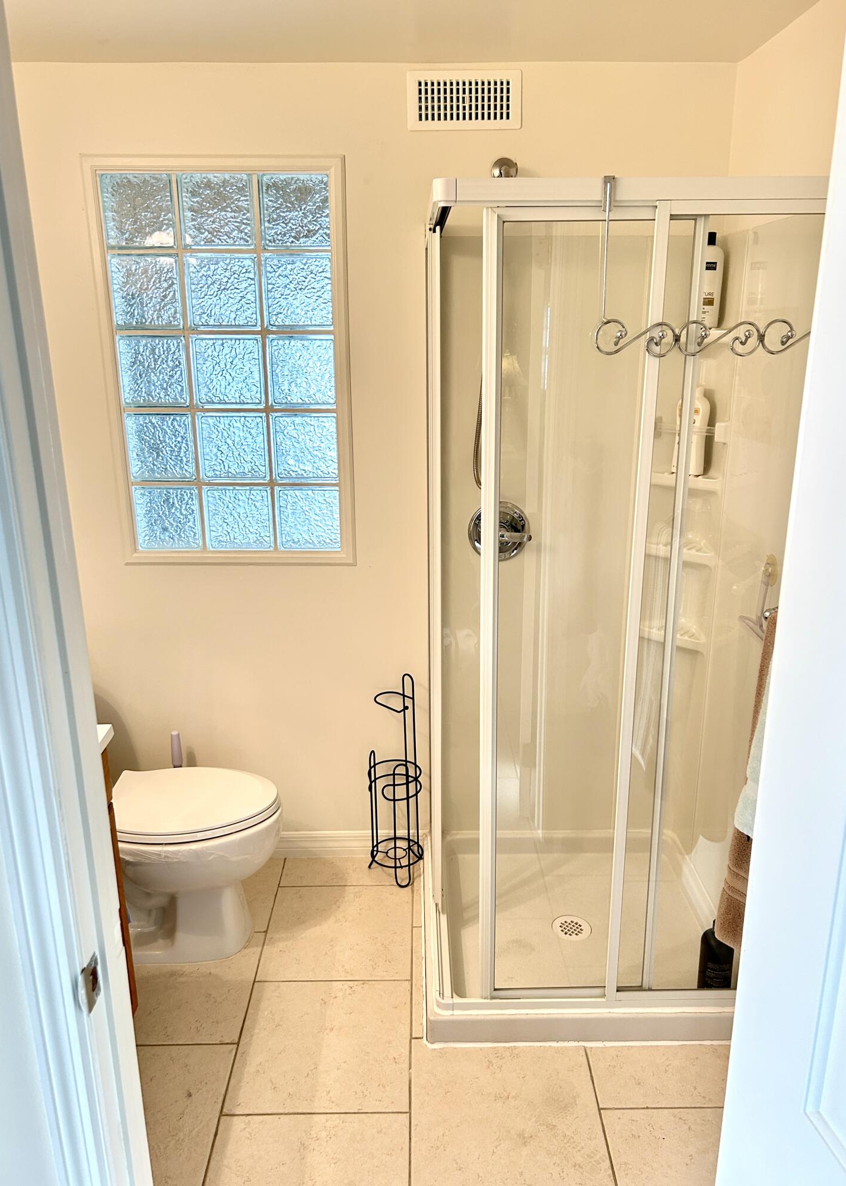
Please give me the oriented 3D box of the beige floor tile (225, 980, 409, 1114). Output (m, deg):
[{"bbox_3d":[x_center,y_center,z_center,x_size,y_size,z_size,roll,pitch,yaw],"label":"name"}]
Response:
[{"bbox_3d":[-0.229,1.059,2.098,0.402,0.010,0.404,-1,16,0],"label":"beige floor tile"}]

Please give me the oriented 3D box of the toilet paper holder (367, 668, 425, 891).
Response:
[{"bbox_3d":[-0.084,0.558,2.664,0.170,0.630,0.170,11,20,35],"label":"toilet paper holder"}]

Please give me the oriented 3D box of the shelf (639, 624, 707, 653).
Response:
[{"bbox_3d":[0.744,0.124,2.574,0.230,0.030,0.110,15,22,43],"label":"shelf"}]

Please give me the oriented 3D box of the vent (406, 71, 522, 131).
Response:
[{"bbox_3d":[0.103,-1.234,2.231,0.290,0.136,0.018,-1,16,0],"label":"vent"}]

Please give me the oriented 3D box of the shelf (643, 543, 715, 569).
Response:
[{"bbox_3d":[0.742,-0.117,2.504,0.230,0.030,0.110,15,22,43],"label":"shelf"}]

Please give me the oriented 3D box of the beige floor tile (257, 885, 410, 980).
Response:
[{"bbox_3d":[-0.231,0.945,2.489,0.402,0.010,0.404,-1,16,0],"label":"beige floor tile"}]

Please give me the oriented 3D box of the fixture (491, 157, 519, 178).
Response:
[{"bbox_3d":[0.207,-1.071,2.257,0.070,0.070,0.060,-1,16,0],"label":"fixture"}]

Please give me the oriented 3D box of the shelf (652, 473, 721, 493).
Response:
[{"bbox_3d":[0.740,-0.311,2.447,0.230,0.030,0.110,15,22,43],"label":"shelf"}]

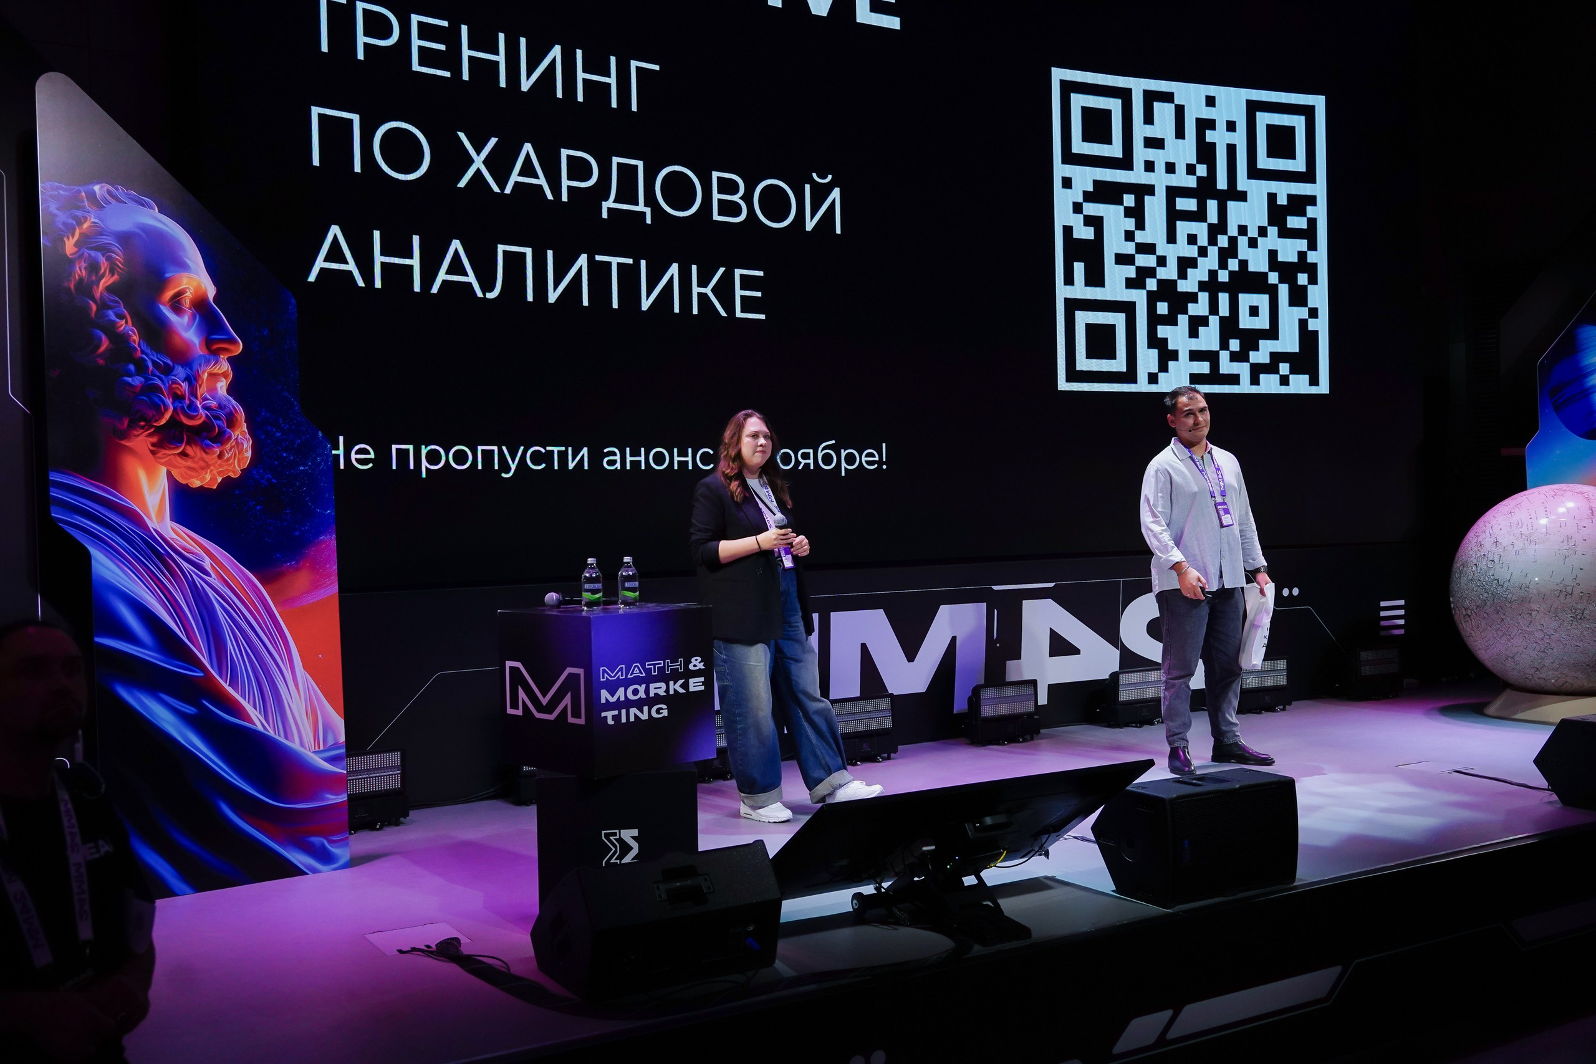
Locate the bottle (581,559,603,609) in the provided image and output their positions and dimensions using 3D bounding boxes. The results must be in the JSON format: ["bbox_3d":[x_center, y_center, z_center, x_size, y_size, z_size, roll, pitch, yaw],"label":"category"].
[{"bbox_3d":[-0.670,0.173,4.780,0.066,0.170,0.066,-1,1,-5],"label":"bottle"}]

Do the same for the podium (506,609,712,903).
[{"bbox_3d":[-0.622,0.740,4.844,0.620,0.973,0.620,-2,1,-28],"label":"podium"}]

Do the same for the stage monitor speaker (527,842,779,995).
[{"bbox_3d":[-0.416,1.063,4.194,0.557,0.340,0.510,-2,1,-29],"label":"stage monitor speaker"}]

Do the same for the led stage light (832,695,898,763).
[{"bbox_3d":[0.288,1.000,7.449,0.395,0.318,0.200,-2,1,-30],"label":"led stage light"}]

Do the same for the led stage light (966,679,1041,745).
[{"bbox_3d":[1.100,0.972,8.009,0.395,0.318,0.200,-2,1,-27],"label":"led stage light"}]

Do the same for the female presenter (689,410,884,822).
[{"bbox_3d":[-0.017,0.337,6.268,0.700,1.700,0.480,-2,1,-42],"label":"female presenter"}]

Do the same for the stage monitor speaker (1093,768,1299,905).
[{"bbox_3d":[1.321,1.007,4.909,0.550,0.350,0.370,-2,1,-29],"label":"stage monitor speaker"}]

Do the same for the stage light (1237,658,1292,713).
[{"bbox_3d":[2.768,0.920,8.876,0.395,0.318,0.200,-2,1,-20],"label":"stage light"}]

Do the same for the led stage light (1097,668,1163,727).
[{"bbox_3d":[1.937,0.946,8.405,0.395,0.318,0.200,-2,1,-25],"label":"led stage light"}]

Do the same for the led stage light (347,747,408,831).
[{"bbox_3d":[-1.858,1.071,6.103,0.395,0.318,0.200,-2,1,-37],"label":"led stage light"}]

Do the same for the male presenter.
[{"bbox_3d":[1.966,0.220,7.015,0.600,1.820,0.400,-2,1,-18],"label":"male presenter"}]

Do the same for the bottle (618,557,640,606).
[{"bbox_3d":[-0.560,0.169,4.860,0.066,0.170,0.066,-1,1,-5],"label":"bottle"}]

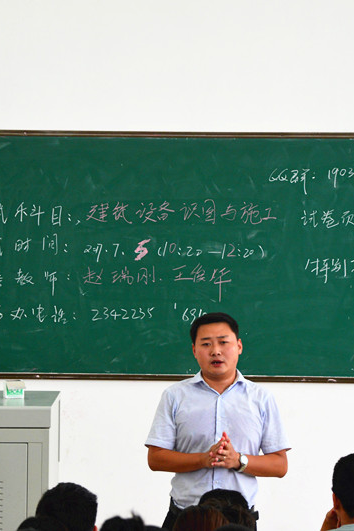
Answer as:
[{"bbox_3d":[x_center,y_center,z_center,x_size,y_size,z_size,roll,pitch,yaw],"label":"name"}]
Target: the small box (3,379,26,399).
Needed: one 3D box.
[{"bbox_3d":[-0.639,0.488,13.700,0.077,0.069,0.068,0,3,-9],"label":"small box"}]

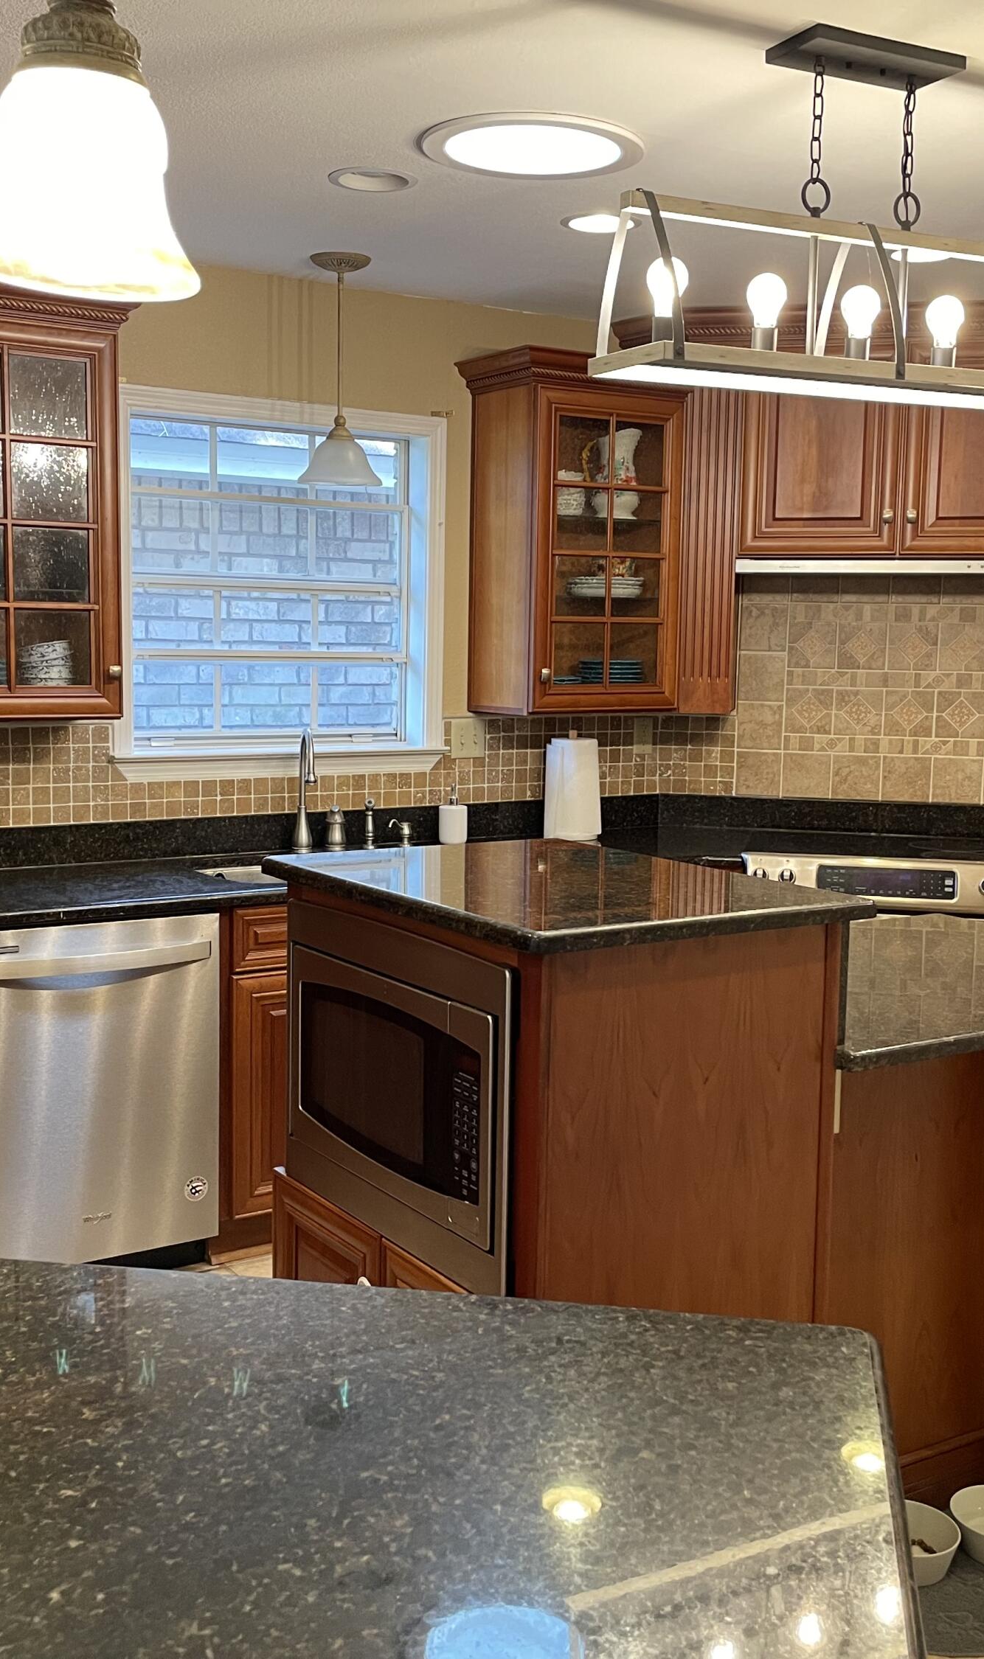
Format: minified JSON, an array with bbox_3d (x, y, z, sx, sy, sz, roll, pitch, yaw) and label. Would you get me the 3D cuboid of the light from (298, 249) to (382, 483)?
[{"bbox_3d":[-0.382,-1.150,4.205,0.213,0.568,0.213,1,6,0],"label":"light"}]

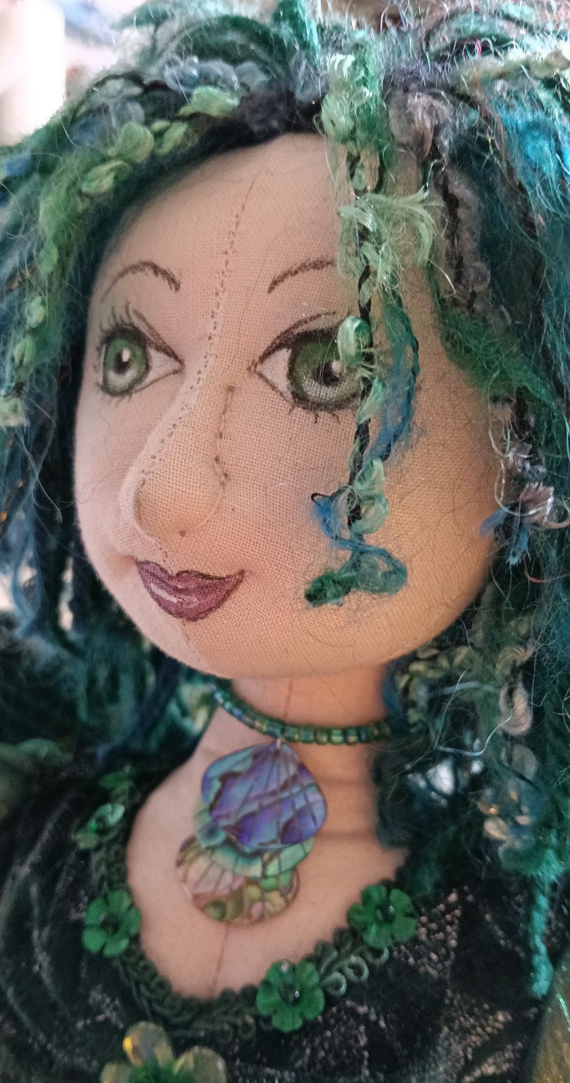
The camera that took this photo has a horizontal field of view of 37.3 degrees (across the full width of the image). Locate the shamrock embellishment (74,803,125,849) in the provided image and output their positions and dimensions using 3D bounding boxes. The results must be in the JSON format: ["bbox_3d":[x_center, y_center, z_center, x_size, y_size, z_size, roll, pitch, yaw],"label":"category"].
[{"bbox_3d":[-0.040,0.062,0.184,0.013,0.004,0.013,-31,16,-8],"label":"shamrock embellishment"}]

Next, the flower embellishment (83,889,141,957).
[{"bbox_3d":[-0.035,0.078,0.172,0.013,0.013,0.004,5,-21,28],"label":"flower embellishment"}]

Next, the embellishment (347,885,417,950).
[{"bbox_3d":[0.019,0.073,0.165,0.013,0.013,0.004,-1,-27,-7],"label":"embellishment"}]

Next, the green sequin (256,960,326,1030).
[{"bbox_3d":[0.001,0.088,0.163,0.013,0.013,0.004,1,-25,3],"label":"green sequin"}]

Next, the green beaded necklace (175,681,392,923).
[{"bbox_3d":[0.003,0.053,0.181,0.042,0.045,0.050,4,11,22],"label":"green beaded necklace"}]

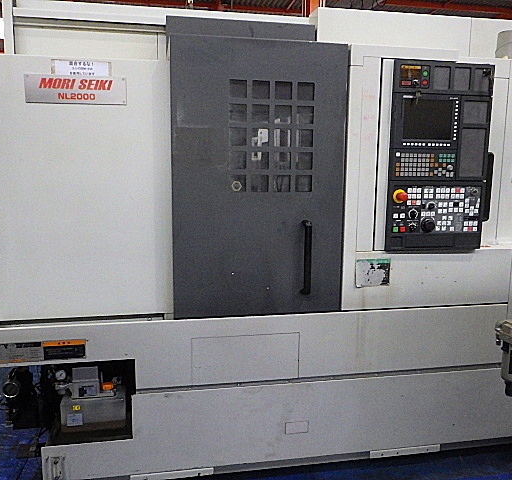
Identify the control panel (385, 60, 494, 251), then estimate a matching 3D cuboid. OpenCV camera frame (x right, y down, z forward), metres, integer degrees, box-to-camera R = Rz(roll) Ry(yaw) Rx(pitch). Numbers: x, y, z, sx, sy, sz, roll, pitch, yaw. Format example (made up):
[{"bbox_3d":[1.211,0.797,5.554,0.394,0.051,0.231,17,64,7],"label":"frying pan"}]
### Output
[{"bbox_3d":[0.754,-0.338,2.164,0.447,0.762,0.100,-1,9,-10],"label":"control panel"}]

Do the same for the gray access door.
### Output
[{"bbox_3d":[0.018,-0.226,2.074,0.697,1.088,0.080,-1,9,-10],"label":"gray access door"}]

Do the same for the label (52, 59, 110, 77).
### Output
[{"bbox_3d":[-0.648,-0.639,1.927,0.211,0.057,0.005,-1,9,-10],"label":"label"}]

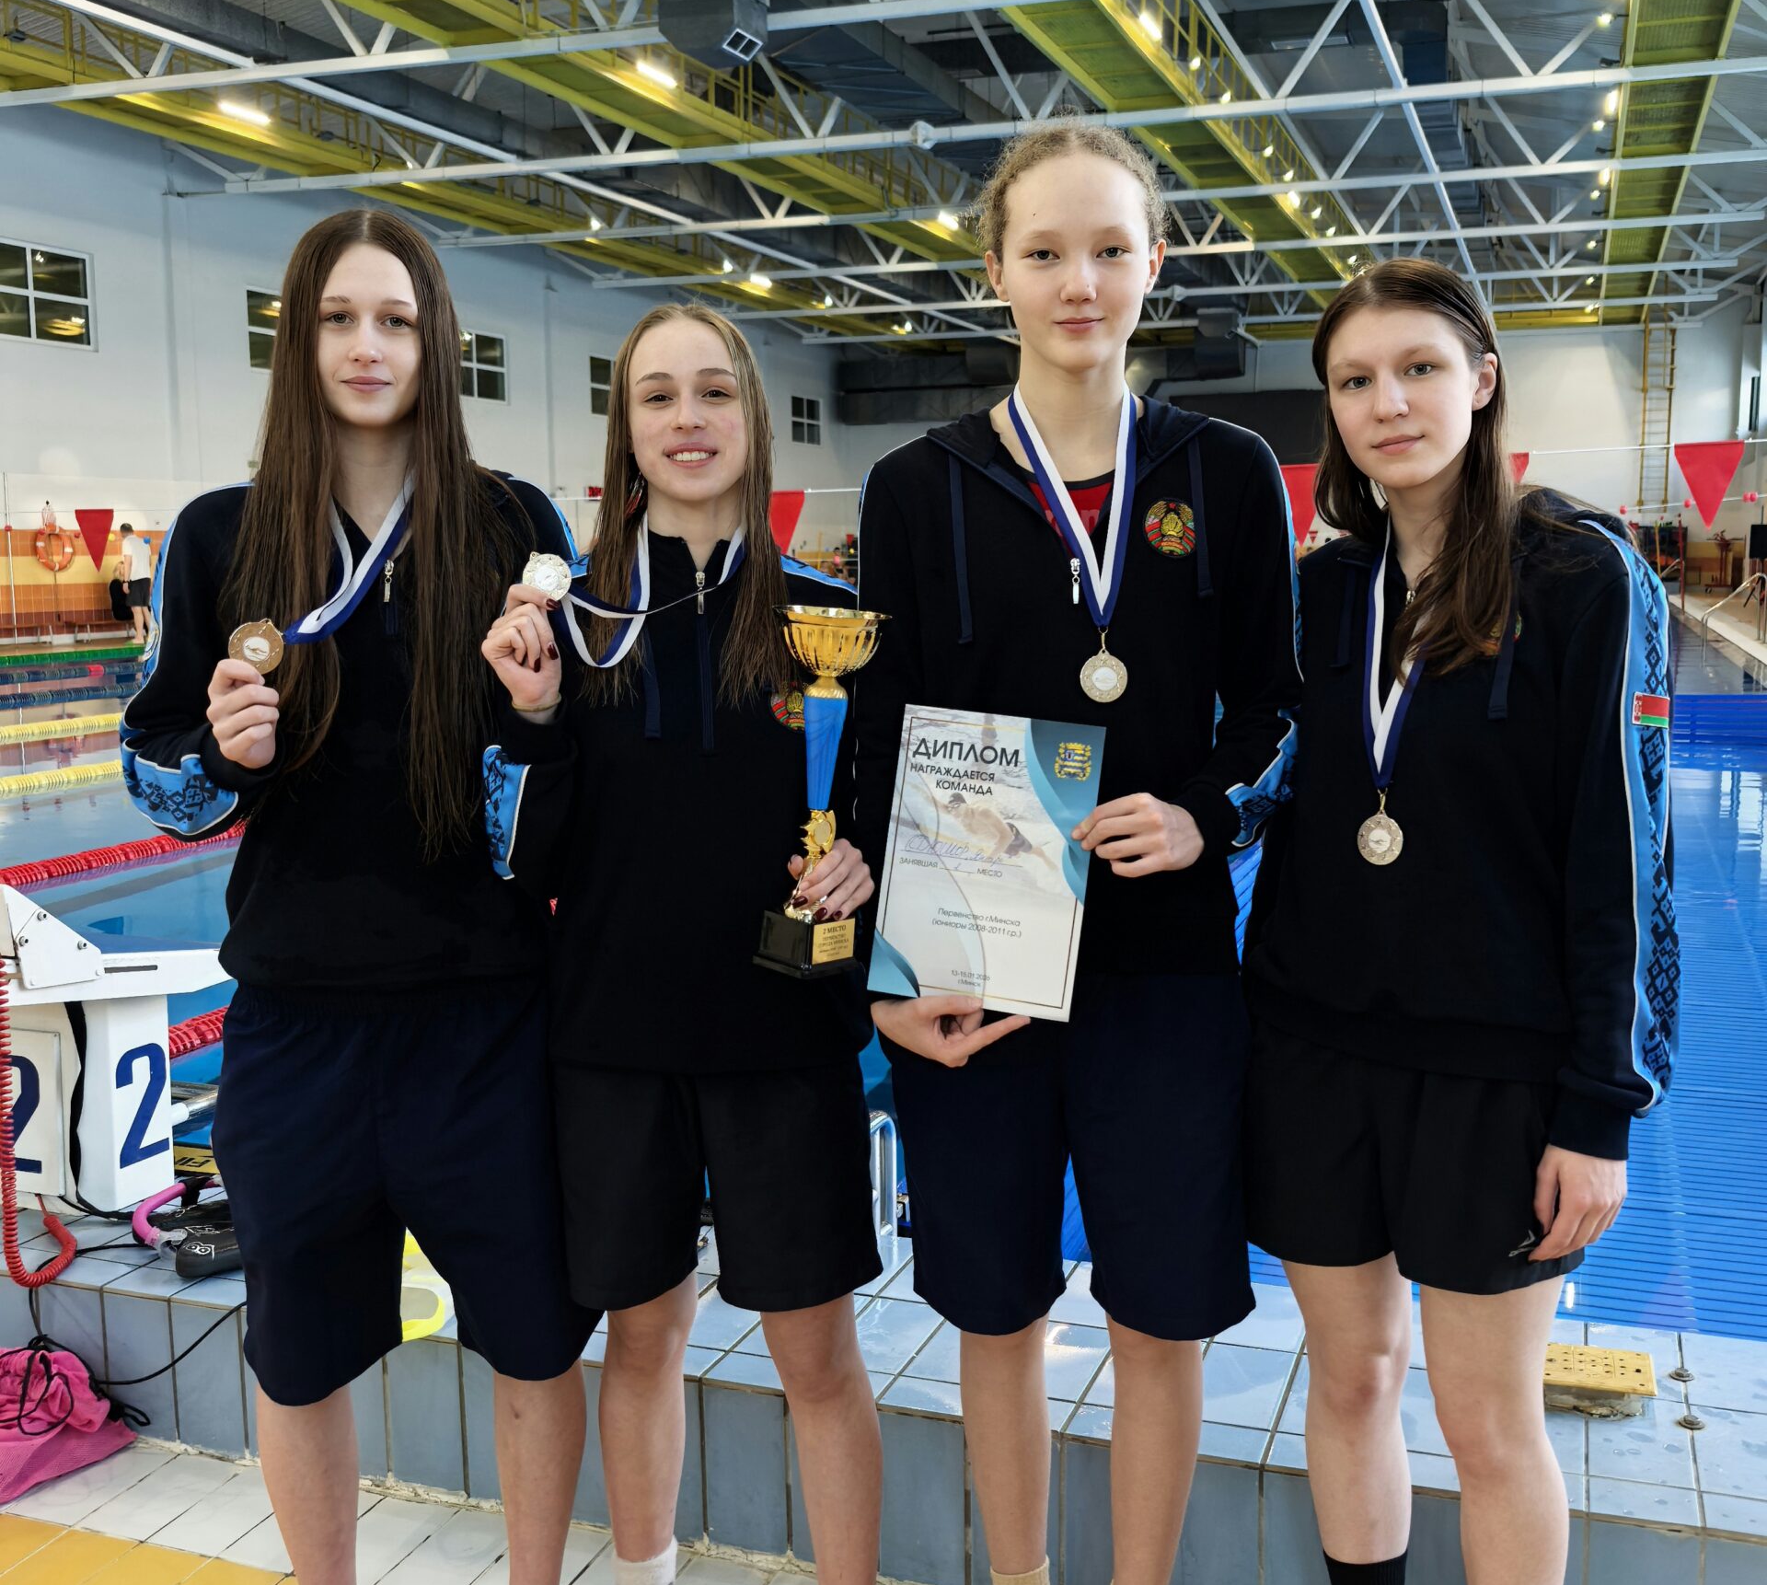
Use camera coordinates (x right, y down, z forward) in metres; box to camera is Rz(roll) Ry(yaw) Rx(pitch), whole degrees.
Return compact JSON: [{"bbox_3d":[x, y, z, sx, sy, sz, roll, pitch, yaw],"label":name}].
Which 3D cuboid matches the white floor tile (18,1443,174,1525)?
[{"bbox_3d":[-1.190,1.055,2.795,0.120,0.010,0.237,2,7,19],"label":"white floor tile"}]

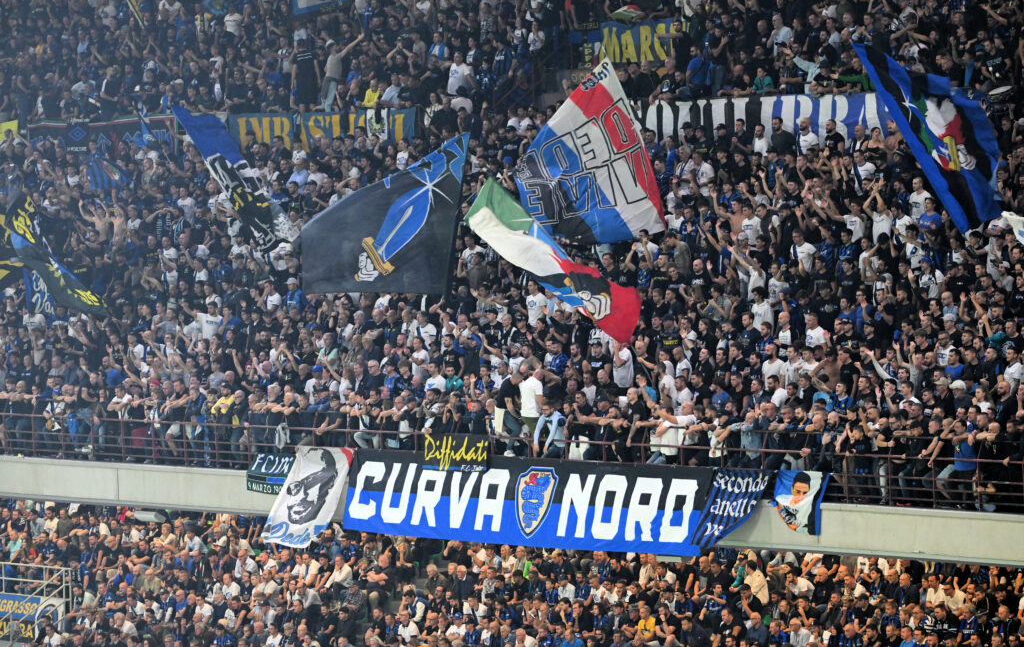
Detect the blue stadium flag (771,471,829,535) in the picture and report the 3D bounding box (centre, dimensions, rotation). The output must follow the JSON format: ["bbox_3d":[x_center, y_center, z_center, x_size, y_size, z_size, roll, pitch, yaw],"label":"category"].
[{"bbox_3d":[4.868,3.015,86.620,0.150,1.060,1.450,-2,2,-38],"label":"blue stadium flag"}]

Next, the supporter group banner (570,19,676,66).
[{"bbox_3d":[2.487,-5.988,109.401,0.120,0.930,3.600,-2,2,-38],"label":"supporter group banner"}]

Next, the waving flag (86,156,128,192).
[{"bbox_3d":[-9.848,-3.628,124.664,1.000,0.880,0.300,0,2,25],"label":"waving flag"}]

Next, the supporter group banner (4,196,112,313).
[{"bbox_3d":[-10.576,-1.599,118.623,2.300,2.800,0.800,0,2,25],"label":"supporter group banner"}]

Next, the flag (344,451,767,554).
[{"bbox_3d":[0.582,3.219,92.119,0.150,1.570,12.200,-2,2,-38],"label":"flag"}]

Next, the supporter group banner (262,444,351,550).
[{"bbox_3d":[-4.213,3.585,105.500,0.400,2.050,2.200,-3,3,-41],"label":"supporter group banner"}]

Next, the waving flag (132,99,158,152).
[{"bbox_3d":[-8.303,-4.508,116.000,0.620,1.150,0.250,0,2,22],"label":"waving flag"}]

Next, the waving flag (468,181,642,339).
[{"bbox_3d":[0.751,-1.104,92.700,3.000,2.950,1.100,-1,2,20],"label":"waving flag"}]

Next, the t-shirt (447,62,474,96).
[{"bbox_3d":[-1.127,-5.341,112.079,0.520,0.680,0.300,0,2,38],"label":"t-shirt"}]

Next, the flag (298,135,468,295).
[{"bbox_3d":[-2.729,-2.315,108.756,3.450,3.200,0.800,0,2,25],"label":"flag"}]

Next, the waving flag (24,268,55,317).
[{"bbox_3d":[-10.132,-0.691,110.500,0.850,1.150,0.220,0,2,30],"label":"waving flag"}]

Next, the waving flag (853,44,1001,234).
[{"bbox_3d":[8.210,-3.645,101.421,2.850,3.700,0.800,-1,2,20],"label":"waving flag"}]

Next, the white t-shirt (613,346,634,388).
[{"bbox_3d":[2.050,0.809,94.125,0.300,0.680,0.520,-2,2,-33],"label":"white t-shirt"}]

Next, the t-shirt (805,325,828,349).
[{"bbox_3d":[5.858,0.365,98.500,0.480,0.680,0.280,1,3,43],"label":"t-shirt"}]

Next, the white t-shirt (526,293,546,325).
[{"bbox_3d":[0.471,-0.250,98.495,0.520,0.680,0.300,0,2,40],"label":"white t-shirt"}]

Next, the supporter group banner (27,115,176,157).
[{"bbox_3d":[-10.441,-4.720,129.941,0.120,1.100,6.470,-3,3,-41],"label":"supporter group banner"}]

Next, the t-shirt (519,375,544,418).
[{"bbox_3d":[0.383,1.443,100.500,0.300,0.800,0.500,-3,3,-41],"label":"t-shirt"}]

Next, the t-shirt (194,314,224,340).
[{"bbox_3d":[-6.261,0.124,105.985,0.520,0.680,0.300,-1,2,20],"label":"t-shirt"}]

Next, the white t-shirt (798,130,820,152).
[{"bbox_3d":[5.773,-3.365,99.025,0.520,0.680,0.300,0,2,40],"label":"white t-shirt"}]

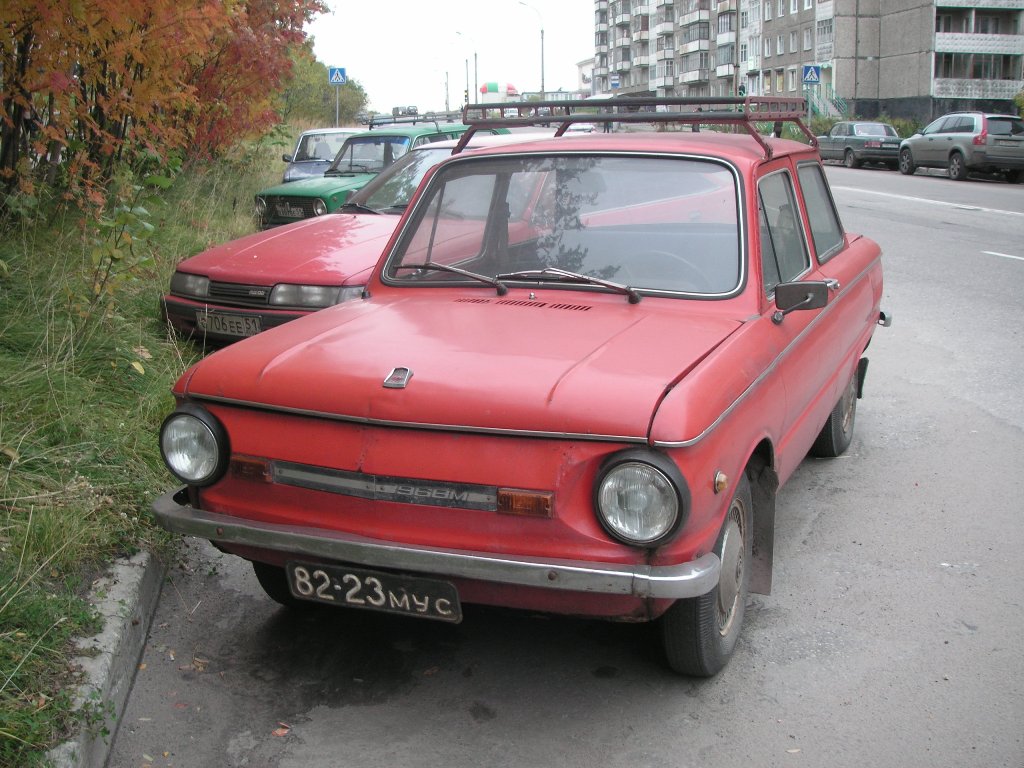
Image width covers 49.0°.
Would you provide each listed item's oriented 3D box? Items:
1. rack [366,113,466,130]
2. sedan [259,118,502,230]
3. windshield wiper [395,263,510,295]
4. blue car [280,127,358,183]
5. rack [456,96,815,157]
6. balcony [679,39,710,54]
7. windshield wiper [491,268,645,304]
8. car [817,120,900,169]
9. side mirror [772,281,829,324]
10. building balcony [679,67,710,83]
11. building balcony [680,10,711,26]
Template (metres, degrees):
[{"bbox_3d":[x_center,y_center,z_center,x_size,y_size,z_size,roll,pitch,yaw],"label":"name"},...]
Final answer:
[{"bbox_3d":[-1.073,-3.261,14.057,1.150,0.220,0.980,10,16,37],"label":"rack"},{"bbox_3d":[-1.305,-2.448,13.940,1.610,1.420,4.060,10,16,37],"label":"sedan"},{"bbox_3d":[-0.195,-0.346,3.546,0.431,0.051,0.045,15,-18,27],"label":"windshield wiper"},{"bbox_3d":[-2.619,-3.223,17.293,1.620,1.430,4.120,-2,13,-8],"label":"blue car"},{"bbox_3d":[0.504,-0.957,4.206,1.120,0.206,1.020,5,14,23],"label":"rack"},{"bbox_3d":[17.939,-32.839,109.708,1.100,1.080,6.500,-2,13,-6],"label":"balcony"},{"bbox_3d":[0.167,-0.314,3.389,0.497,0.064,0.045,11,-20,26],"label":"windshield wiper"},{"bbox_3d":[11.579,-7.958,37.189,1.800,1.450,4.840,-1,13,-4],"label":"car"},{"bbox_3d":[0.864,-0.247,3.360,0.175,0.130,0.070,3,13,15],"label":"side mirror"},{"bbox_3d":[18.046,-30.086,110.347,1.100,1.080,6.500,-2,13,-6],"label":"building balcony"},{"bbox_3d":[17.840,-35.406,109.112,1.100,1.080,6.500,-2,13,-6],"label":"building balcony"}]

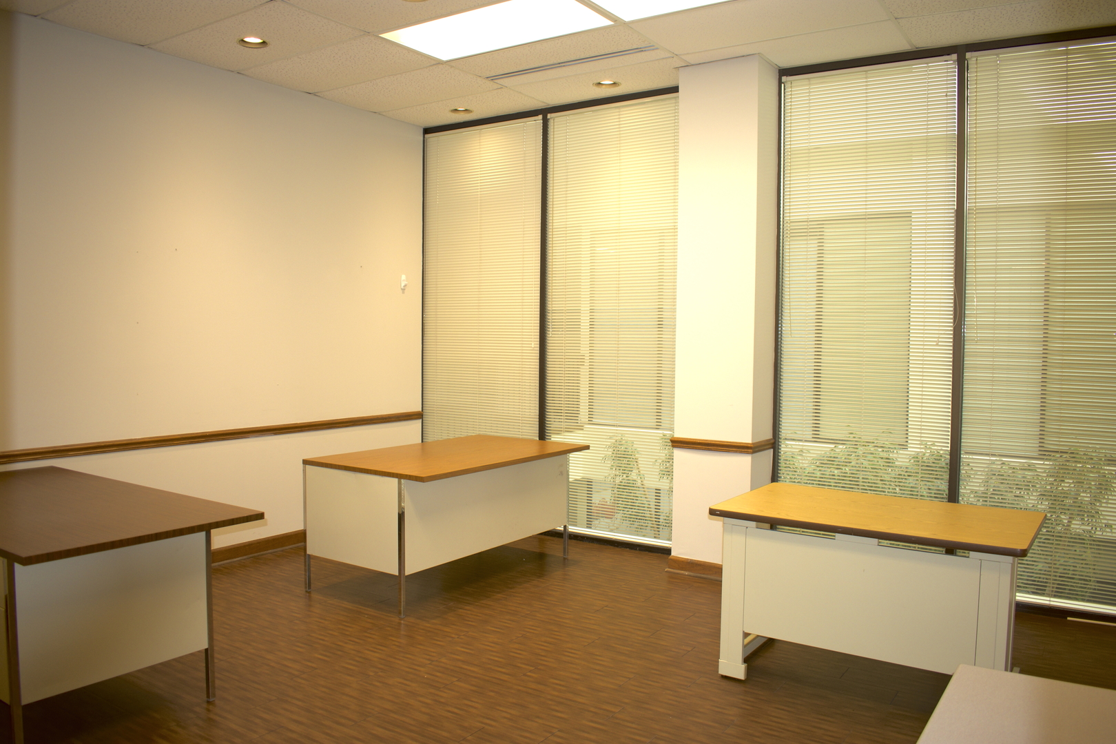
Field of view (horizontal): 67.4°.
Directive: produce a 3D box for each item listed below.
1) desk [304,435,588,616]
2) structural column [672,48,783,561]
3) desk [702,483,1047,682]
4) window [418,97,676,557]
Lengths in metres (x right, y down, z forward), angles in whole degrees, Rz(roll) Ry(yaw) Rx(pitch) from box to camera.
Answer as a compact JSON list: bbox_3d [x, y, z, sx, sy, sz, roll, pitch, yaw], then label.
[{"bbox_3d":[-0.601,0.842,4.955,0.900,0.736,1.520,3,3,34],"label":"desk"},{"bbox_3d":[1.005,-0.299,5.042,0.530,3.050,0.340,3,3,34],"label":"structural column"},{"bbox_3d":[1.324,0.942,3.437,1.220,0.727,0.735,3,3,35],"label":"desk"},{"bbox_3d":[-0.082,-0.362,5.978,2.320,2.980,0.100,3,3,34],"label":"window"}]

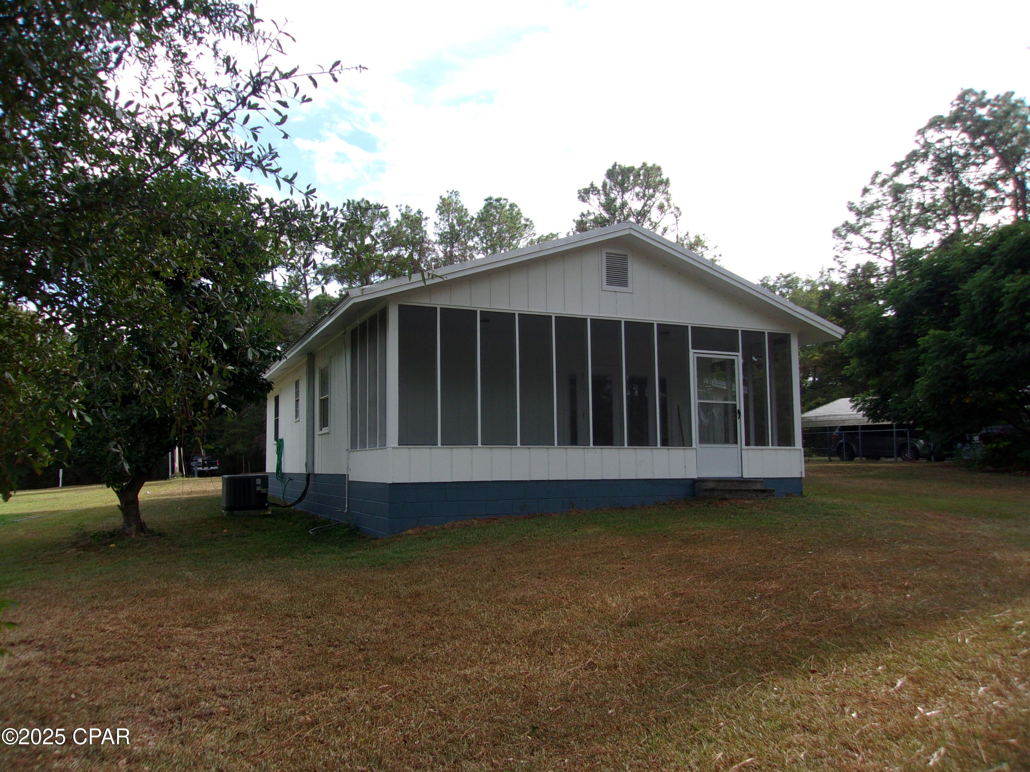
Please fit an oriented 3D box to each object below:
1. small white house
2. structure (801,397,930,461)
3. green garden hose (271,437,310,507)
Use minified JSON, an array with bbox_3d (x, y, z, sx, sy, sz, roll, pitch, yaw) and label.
[{"bbox_3d":[-1.050,0.455,18.383,8.400,4.650,13.850,2,-6,-24],"label":"small white house"},{"bbox_3d":[17.200,1.836,35.900,6.000,3.050,6.400,3,-7,-34],"label":"structure"},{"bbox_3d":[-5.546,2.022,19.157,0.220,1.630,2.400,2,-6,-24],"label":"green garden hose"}]

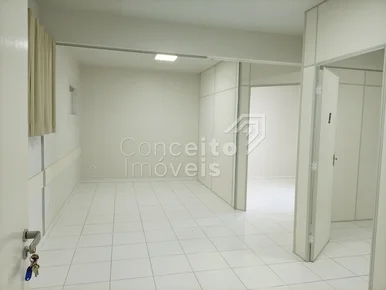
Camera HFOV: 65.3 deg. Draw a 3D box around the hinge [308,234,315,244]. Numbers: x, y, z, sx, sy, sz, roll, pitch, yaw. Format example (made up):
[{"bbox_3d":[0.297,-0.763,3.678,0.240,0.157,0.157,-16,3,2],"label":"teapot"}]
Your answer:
[{"bbox_3d":[1.294,1.031,3.290,0.062,0.095,0.022,2,5,13],"label":"hinge"}]

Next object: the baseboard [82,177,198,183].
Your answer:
[{"bbox_3d":[-1.290,0.868,7.528,2.871,0.086,0.020,0,4,-14],"label":"baseboard"}]

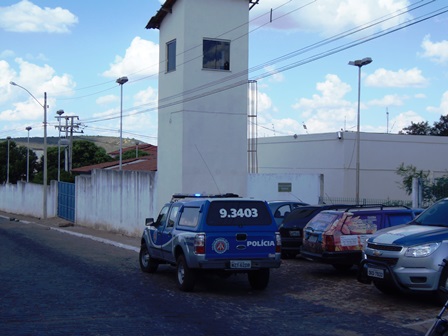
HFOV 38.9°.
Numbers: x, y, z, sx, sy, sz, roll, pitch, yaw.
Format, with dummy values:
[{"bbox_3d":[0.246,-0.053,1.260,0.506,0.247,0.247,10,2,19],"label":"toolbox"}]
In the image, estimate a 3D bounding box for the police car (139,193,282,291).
[{"bbox_3d":[-0.573,1.592,14.283,1.820,1.930,5.120,1,-3,-20],"label":"police car"}]

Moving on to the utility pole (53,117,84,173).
[{"bbox_3d":[-14.466,-0.415,59.000,2.600,9.000,1.300,1,0,-20],"label":"utility pole"}]

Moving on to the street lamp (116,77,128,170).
[{"bbox_3d":[-5.217,-0.780,32.500,0.400,7.760,1.400,1,0,-27],"label":"street lamp"}]

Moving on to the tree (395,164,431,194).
[{"bbox_3d":[7.321,1.070,24.500,1.400,2.550,1.400,1,0,17],"label":"tree"}]

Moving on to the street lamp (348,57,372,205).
[{"bbox_3d":[5.756,-1.040,26.800,0.450,7.280,1.400,1,0,-27],"label":"street lamp"}]

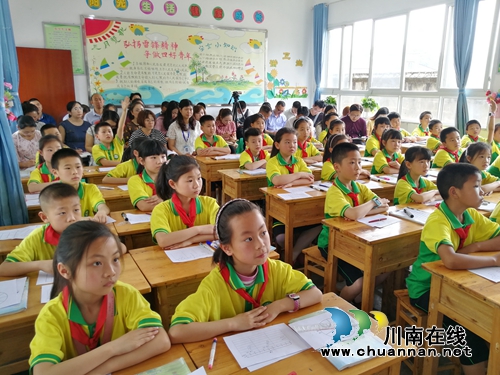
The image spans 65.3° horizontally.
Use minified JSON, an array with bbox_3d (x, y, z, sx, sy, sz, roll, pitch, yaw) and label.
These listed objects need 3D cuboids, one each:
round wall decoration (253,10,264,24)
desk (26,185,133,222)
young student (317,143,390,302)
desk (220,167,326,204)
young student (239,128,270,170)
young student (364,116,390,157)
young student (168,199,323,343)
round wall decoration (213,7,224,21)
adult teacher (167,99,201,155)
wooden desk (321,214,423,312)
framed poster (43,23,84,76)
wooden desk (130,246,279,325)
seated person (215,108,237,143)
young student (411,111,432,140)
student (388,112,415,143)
[{"bbox_3d":[0.189,-3.414,7.822,0.250,0.250,0.020,-8,16,-26],"label":"round wall decoration"},{"bbox_3d":[-1.144,0.406,3.019,1.154,0.740,0.422,-8,16,-27],"label":"desk"},{"bbox_3d":[0.654,0.283,2.541,0.440,1.140,0.580,-8,16,-26],"label":"young student"},{"bbox_3d":[0.302,0.178,3.864,1.140,0.740,0.422,-8,16,-27],"label":"desk"},{"bbox_3d":[0.084,-0.027,3.963,0.420,1.120,0.620,-8,16,-28],"label":"young student"},{"bbox_3d":[1.575,-0.284,4.751,0.420,1.130,0.550,-8,16,-26],"label":"young student"},{"bbox_3d":[-0.002,0.594,1.364,0.480,1.148,0.580,-6,15,-22],"label":"young student"},{"bbox_3d":[-0.546,-3.056,6.866,0.226,0.228,0.020,-7,15,-26],"label":"round wall decoration"},{"bbox_3d":[-0.740,-0.362,4.652,0.460,1.340,0.620,-8,16,-26],"label":"adult teacher"},{"bbox_3d":[0.785,0.569,2.376,0.600,0.750,0.400,-8,16,-28],"label":"wooden desk"},{"bbox_3d":[-2.785,-2.080,5.878,0.520,0.710,0.030,-8,16,-28],"label":"framed poster"},{"bbox_3d":[-0.220,0.679,1.956,0.600,0.750,0.410,-8,16,-28],"label":"wooden desk"},{"bbox_3d":[-0.326,-0.536,5.621,0.460,1.190,0.620,-8,16,-26],"label":"seated person"},{"bbox_3d":[2.582,-0.567,5.858,0.410,1.120,0.550,-8,16,-26],"label":"young student"},{"bbox_3d":[2.014,-0.405,5.280,0.420,1.190,0.620,-8,16,-28],"label":"student"}]

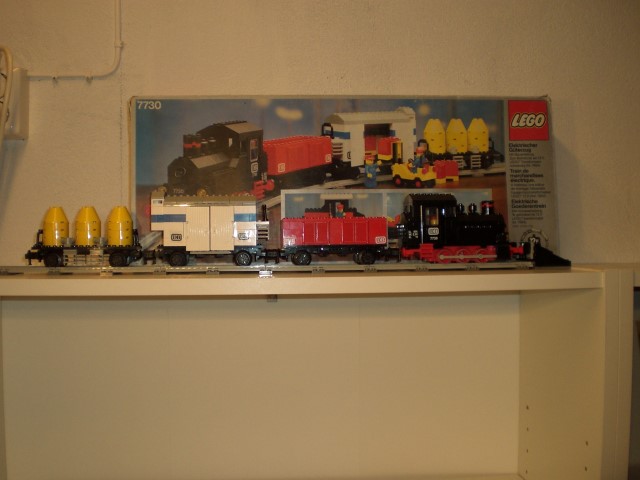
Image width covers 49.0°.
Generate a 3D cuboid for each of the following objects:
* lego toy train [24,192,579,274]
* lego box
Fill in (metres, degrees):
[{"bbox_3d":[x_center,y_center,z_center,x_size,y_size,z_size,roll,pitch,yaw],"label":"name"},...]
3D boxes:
[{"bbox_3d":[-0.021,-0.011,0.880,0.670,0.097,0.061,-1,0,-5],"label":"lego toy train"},{"bbox_3d":[0.036,-0.080,0.980,0.575,0.230,0.080,-1,0,-5],"label":"lego box"}]

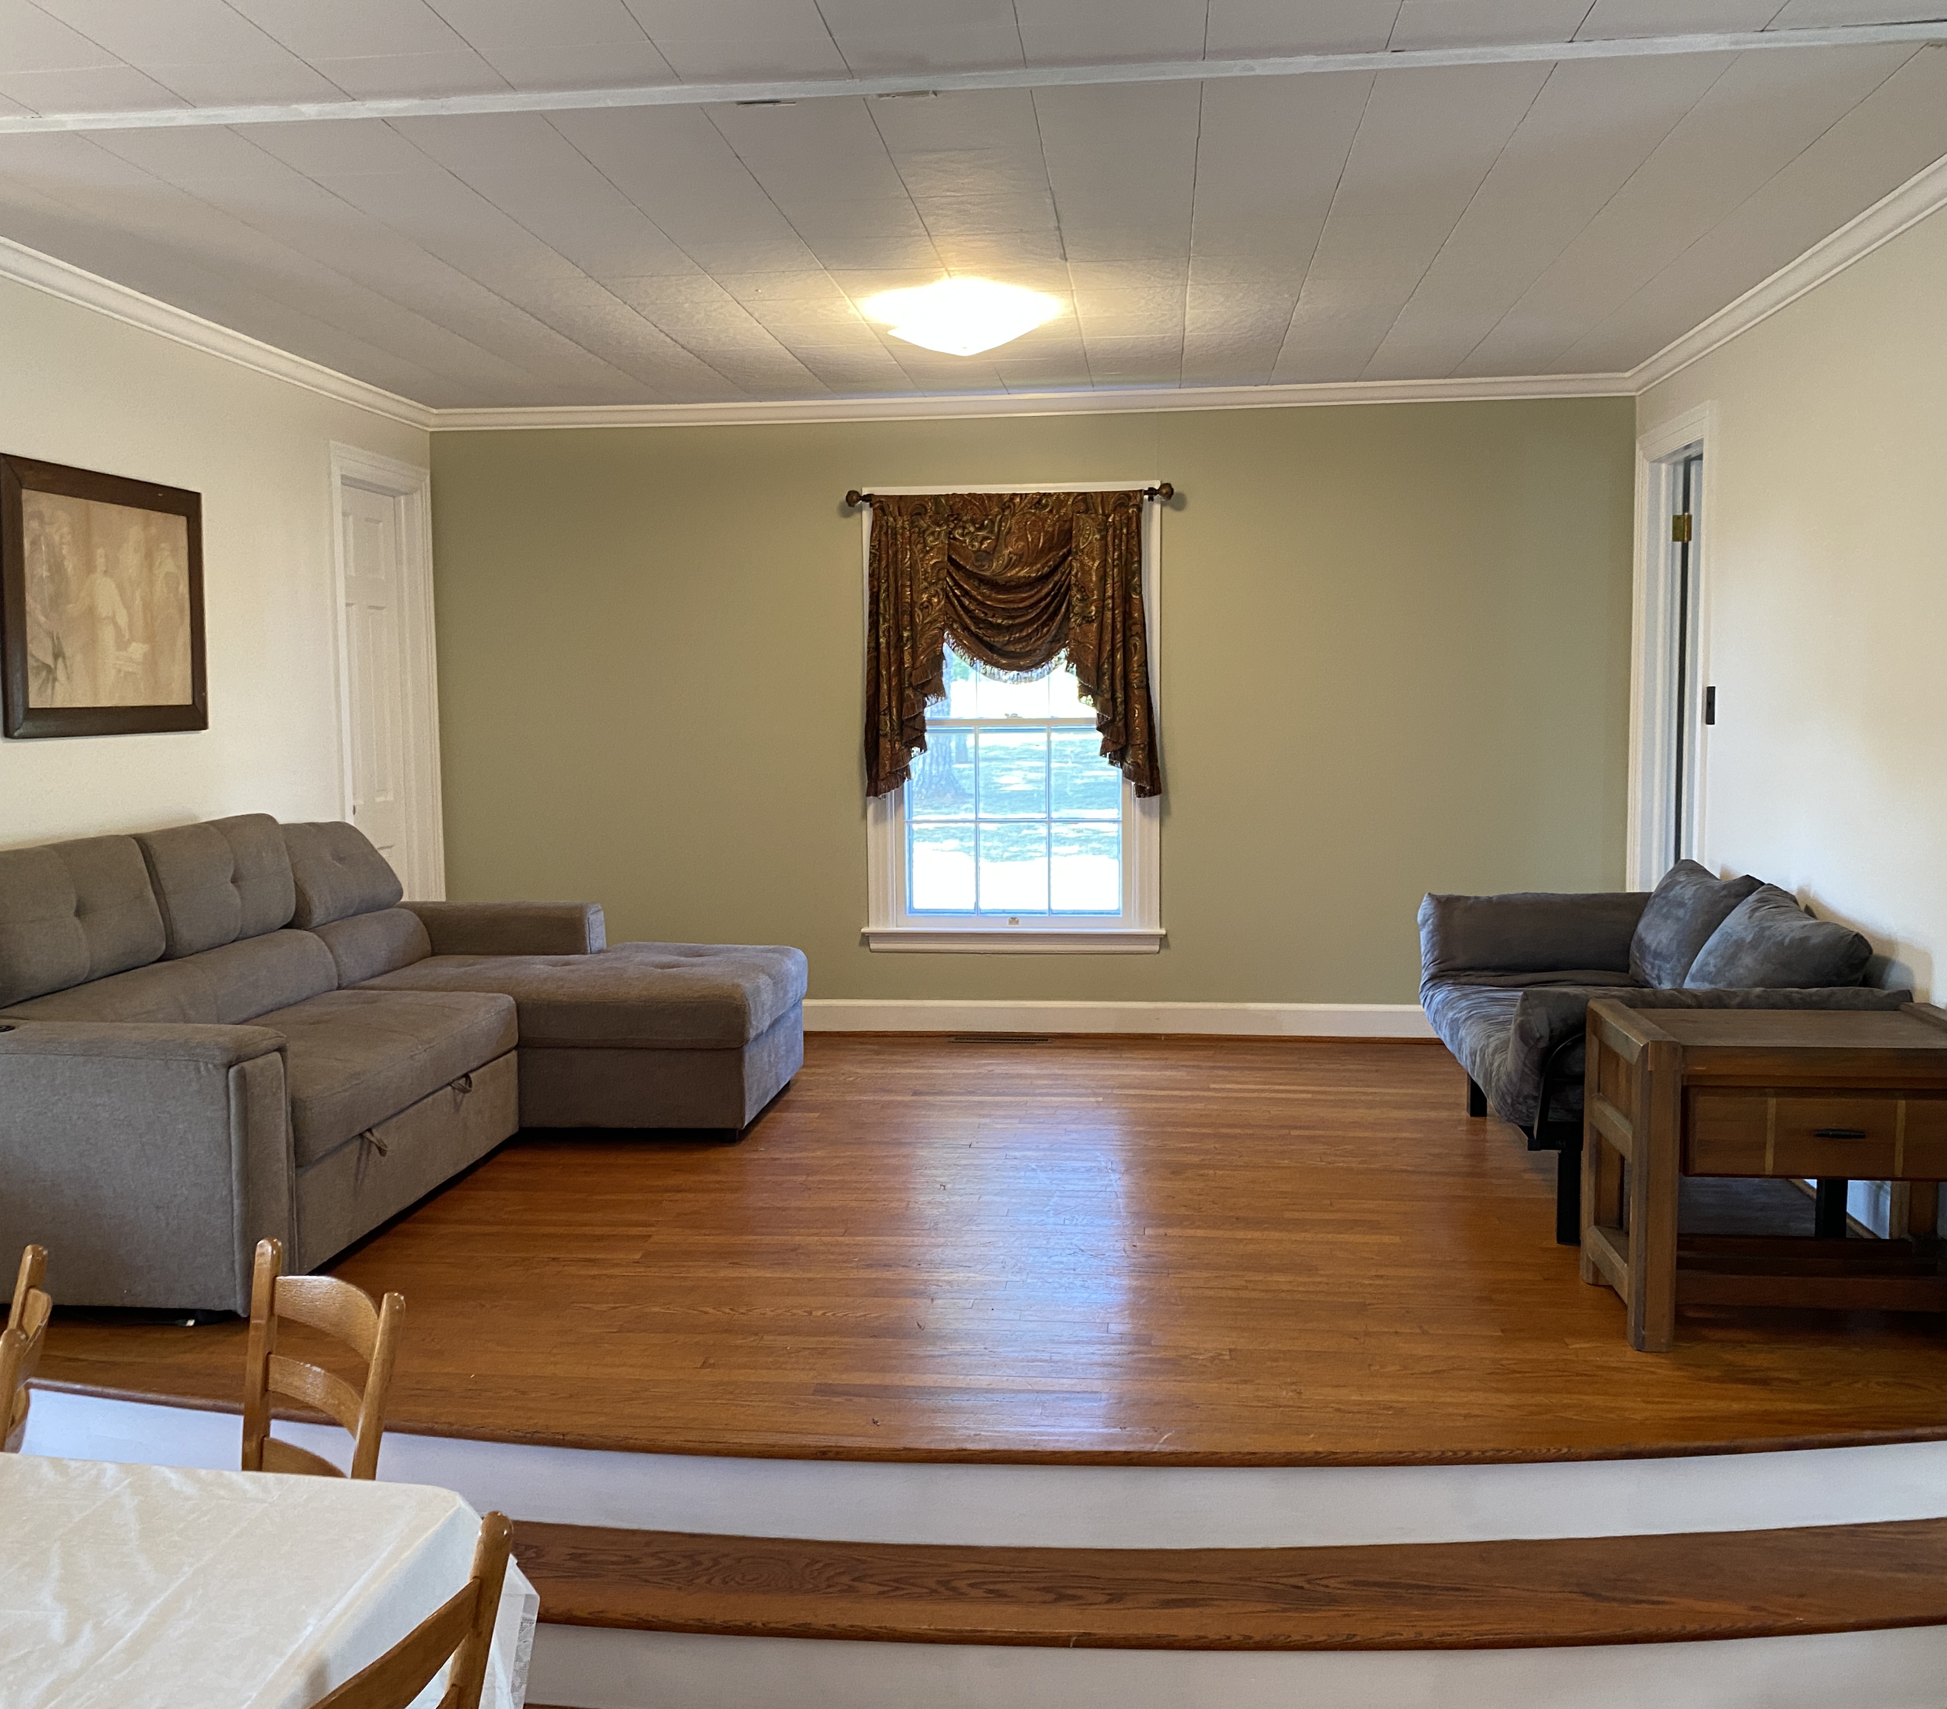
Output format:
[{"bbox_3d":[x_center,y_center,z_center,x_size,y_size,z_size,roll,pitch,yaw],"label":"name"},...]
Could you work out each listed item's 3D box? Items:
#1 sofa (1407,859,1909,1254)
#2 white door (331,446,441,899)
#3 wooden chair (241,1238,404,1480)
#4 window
[{"bbox_3d":[1.696,0.437,4.484,0.840,0.780,1.580,0,5,6],"label":"sofa"},{"bbox_3d":[-2.104,-0.350,6.175,0.100,2.110,0.760,0,5,6],"label":"white door"},{"bbox_3d":[-0.986,0.968,2.155,0.430,0.815,0.470,4,7,42],"label":"wooden chair"},{"bbox_3d":[0.145,-0.488,6.311,1.120,1.740,0.120,0,5,6],"label":"window"}]

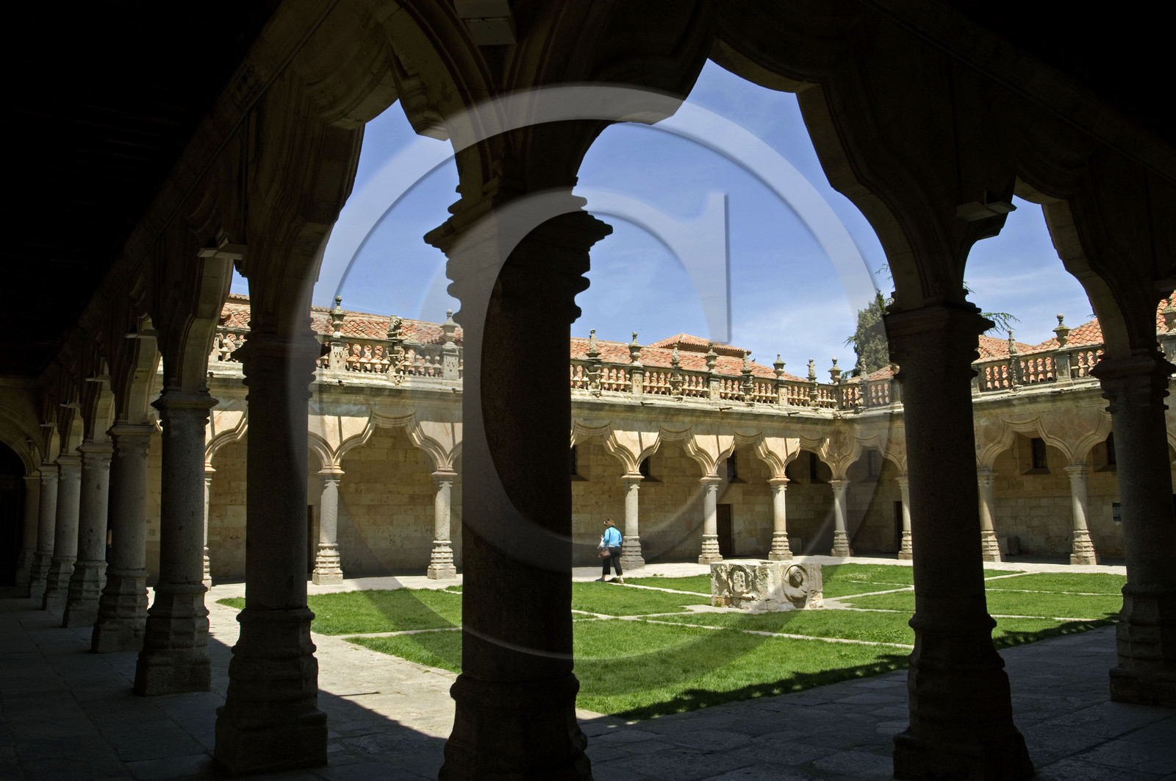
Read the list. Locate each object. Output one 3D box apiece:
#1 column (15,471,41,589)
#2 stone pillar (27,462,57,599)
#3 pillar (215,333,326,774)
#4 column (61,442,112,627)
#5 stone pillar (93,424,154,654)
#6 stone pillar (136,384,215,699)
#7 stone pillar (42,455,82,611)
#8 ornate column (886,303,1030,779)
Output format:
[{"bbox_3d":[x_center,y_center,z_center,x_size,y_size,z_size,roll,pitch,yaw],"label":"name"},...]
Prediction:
[{"bbox_3d":[-14.942,3.795,24.641,0.594,2.965,0.594,5,-9,-35],"label":"column"},{"bbox_3d":[-12.385,3.259,21.016,0.594,2.965,0.594,5,-9,-35],"label":"stone pillar"},{"bbox_3d":[-2.222,1.097,6.529,0.591,2.954,0.591,5,-9,-34],"label":"pillar"},{"bbox_3d":[-8.226,2.388,15.119,0.594,2.965,0.594,5,-9,-35],"label":"column"},{"bbox_3d":[-6.197,1.963,12.242,0.594,2.965,0.594,5,-9,-35],"label":"stone pillar"},{"bbox_3d":[-4.215,1.548,9.431,0.594,2.965,0.594,5,-9,-35],"label":"stone pillar"},{"bbox_3d":[-10.292,2.821,18.048,0.594,2.965,0.594,5,-9,-35],"label":"stone pillar"},{"bbox_3d":[2.302,0.947,5.869,0.591,2.954,0.591,6,-10,-39],"label":"ornate column"}]

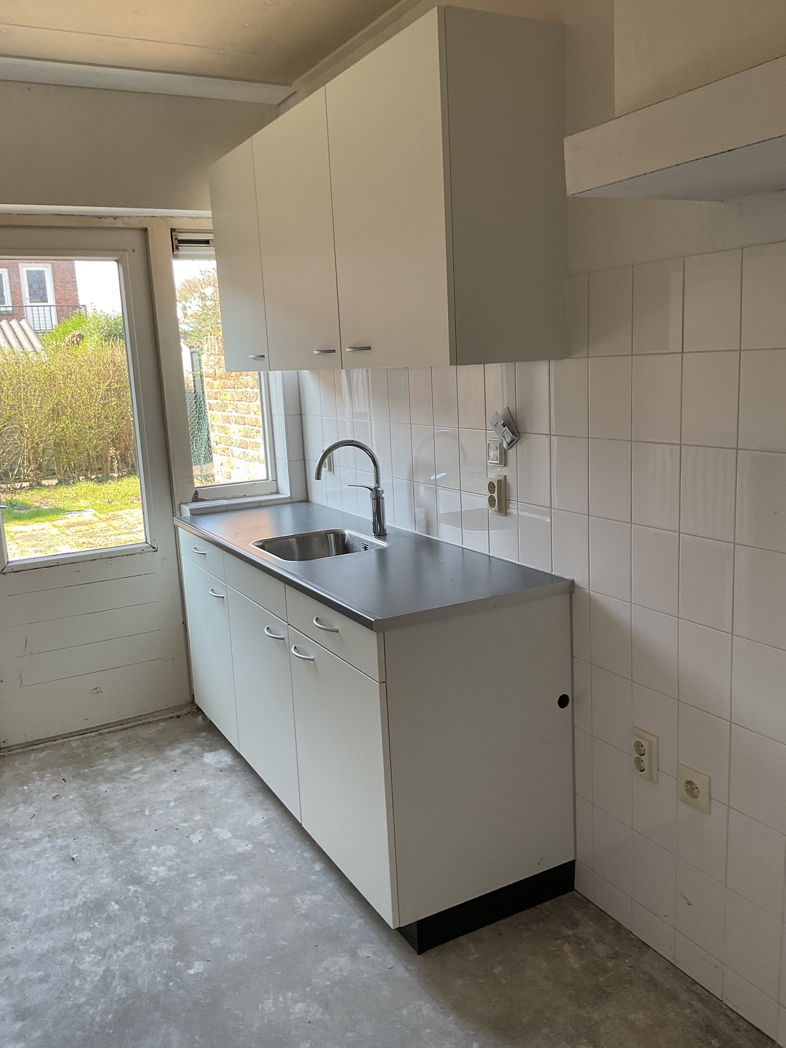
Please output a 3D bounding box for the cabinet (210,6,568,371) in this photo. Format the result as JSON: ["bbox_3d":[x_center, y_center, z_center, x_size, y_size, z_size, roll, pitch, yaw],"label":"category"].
[{"bbox_3d":[-0.134,-0.904,2.833,0.358,0.786,1.715,-8,12,-27],"label":"cabinet"}]

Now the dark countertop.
[{"bbox_3d":[-0.210,0.076,2.992,0.593,0.032,1.812,-8,12,-27],"label":"dark countertop"}]

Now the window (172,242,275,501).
[{"bbox_3d":[-0.729,-0.664,3.804,0.380,1.102,0.069,-8,12,-27],"label":"window"}]

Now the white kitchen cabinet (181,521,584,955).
[{"bbox_3d":[-0.185,0.525,3.069,0.590,0.882,1.791,-8,12,-27],"label":"white kitchen cabinet"}]

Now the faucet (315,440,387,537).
[{"bbox_3d":[-0.146,-0.119,3.012,0.254,0.340,0.057,-8,12,-27],"label":"faucet"}]

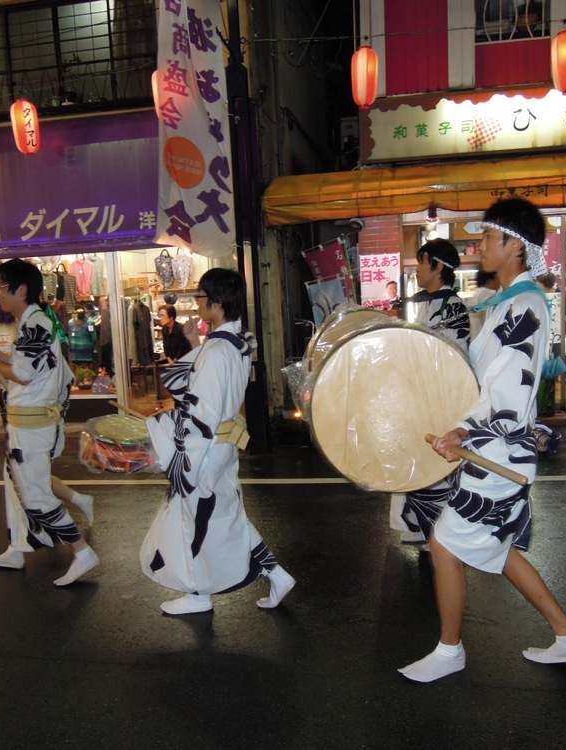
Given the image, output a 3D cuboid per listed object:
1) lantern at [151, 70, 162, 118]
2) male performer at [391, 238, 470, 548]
[{"bbox_3d":[-1.078,-2.562,6.372,0.270,0.520,0.270,-2,7,9],"label":"lantern"},{"bbox_3d":[0.842,0.119,3.784,0.580,1.710,0.550,-2,7,9],"label":"male performer"}]

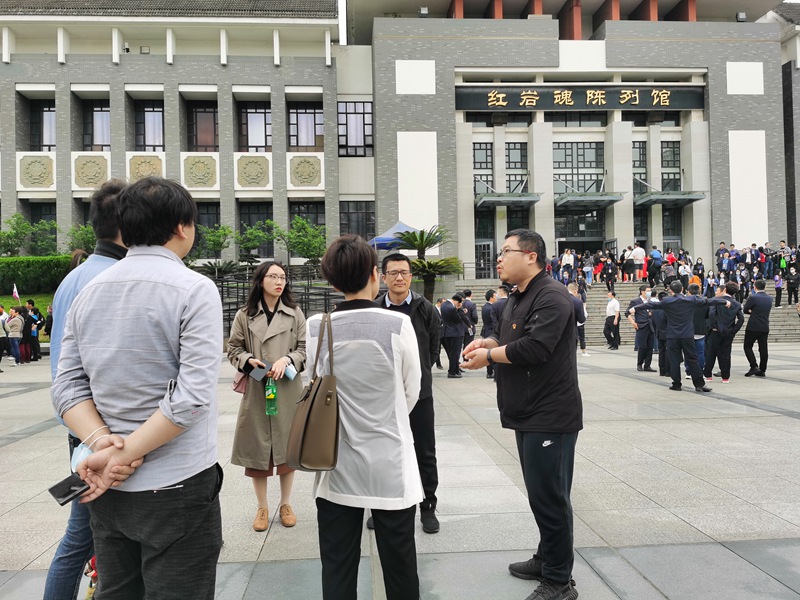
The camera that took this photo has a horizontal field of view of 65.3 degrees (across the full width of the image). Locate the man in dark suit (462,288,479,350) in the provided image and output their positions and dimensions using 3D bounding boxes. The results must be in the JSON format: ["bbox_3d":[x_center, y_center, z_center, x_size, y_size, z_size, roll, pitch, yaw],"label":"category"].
[{"bbox_3d":[1.459,0.657,13.469,0.470,1.769,0.340,-2,-1,25],"label":"man in dark suit"}]

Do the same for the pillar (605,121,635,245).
[{"bbox_3d":[11.359,-4.847,32.105,0.980,8.336,1.050,-1,-1,-3],"label":"pillar"}]

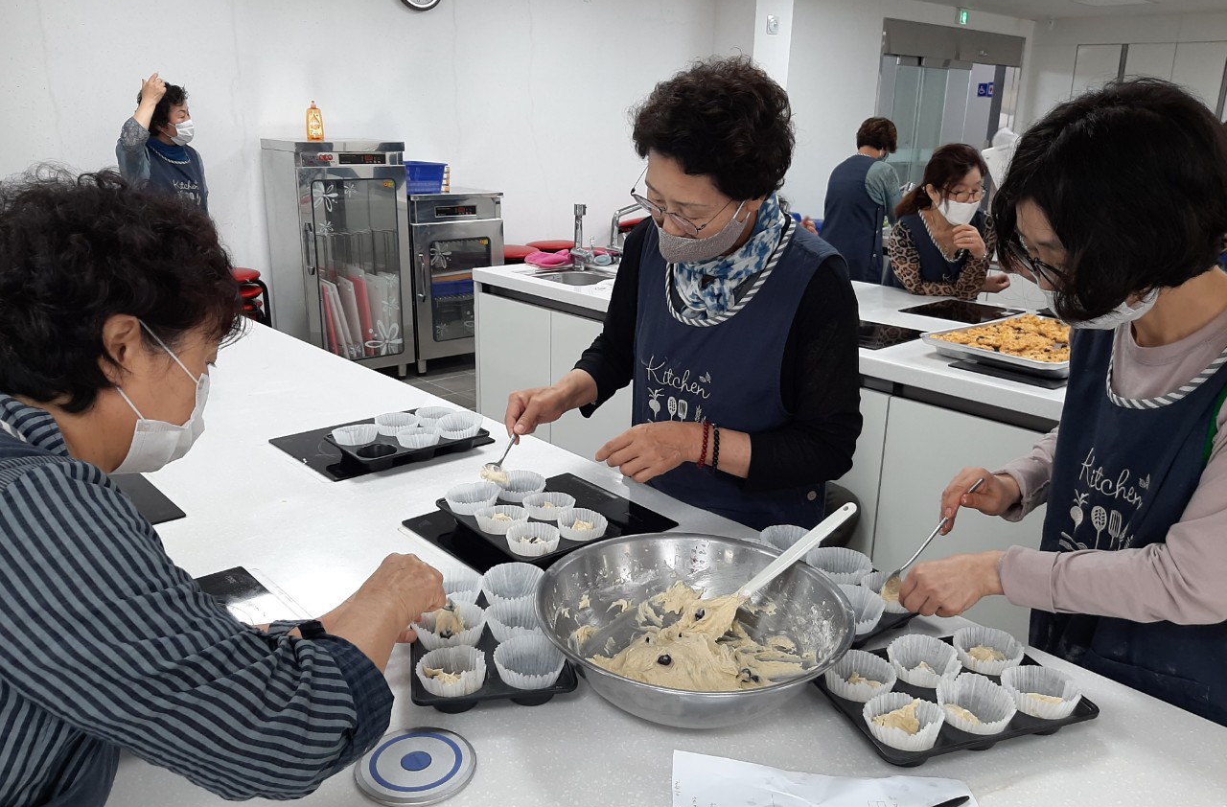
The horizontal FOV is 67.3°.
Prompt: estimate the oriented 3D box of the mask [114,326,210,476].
[{"bbox_3d":[-0.534,-0.006,1.070,0.115,0.130,0.140,37,0,-27],"label":"mask"}]

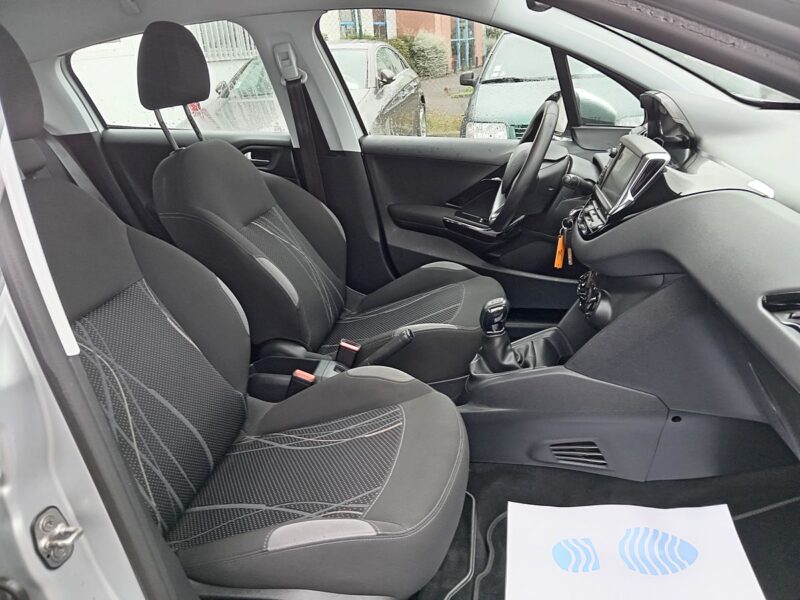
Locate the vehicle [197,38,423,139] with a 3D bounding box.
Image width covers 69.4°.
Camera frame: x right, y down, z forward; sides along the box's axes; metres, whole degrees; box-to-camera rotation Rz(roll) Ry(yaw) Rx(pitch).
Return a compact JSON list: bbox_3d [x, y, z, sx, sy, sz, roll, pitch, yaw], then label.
[{"bbox_3d":[-0.843,-2.188,6.629,1.840,1.440,4.500,0,23,11],"label":"vehicle"}]

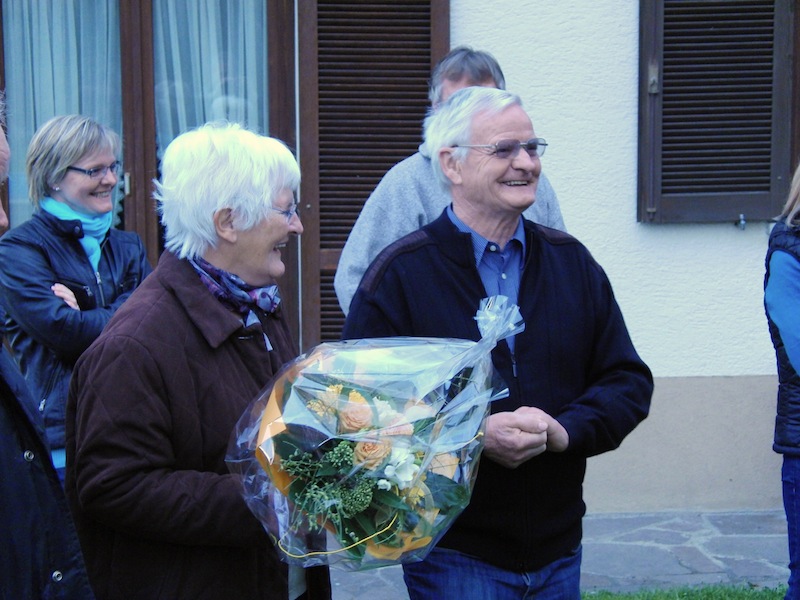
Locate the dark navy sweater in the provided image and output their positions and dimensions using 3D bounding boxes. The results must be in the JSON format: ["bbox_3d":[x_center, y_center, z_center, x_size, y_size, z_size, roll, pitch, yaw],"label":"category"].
[{"bbox_3d":[0.189,0.171,4.200,0.610,0.670,0.400,-5,10,-28],"label":"dark navy sweater"}]

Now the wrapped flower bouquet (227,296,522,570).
[{"bbox_3d":[-0.022,0.208,3.570,0.400,0.520,0.370,42,3,-11],"label":"wrapped flower bouquet"}]

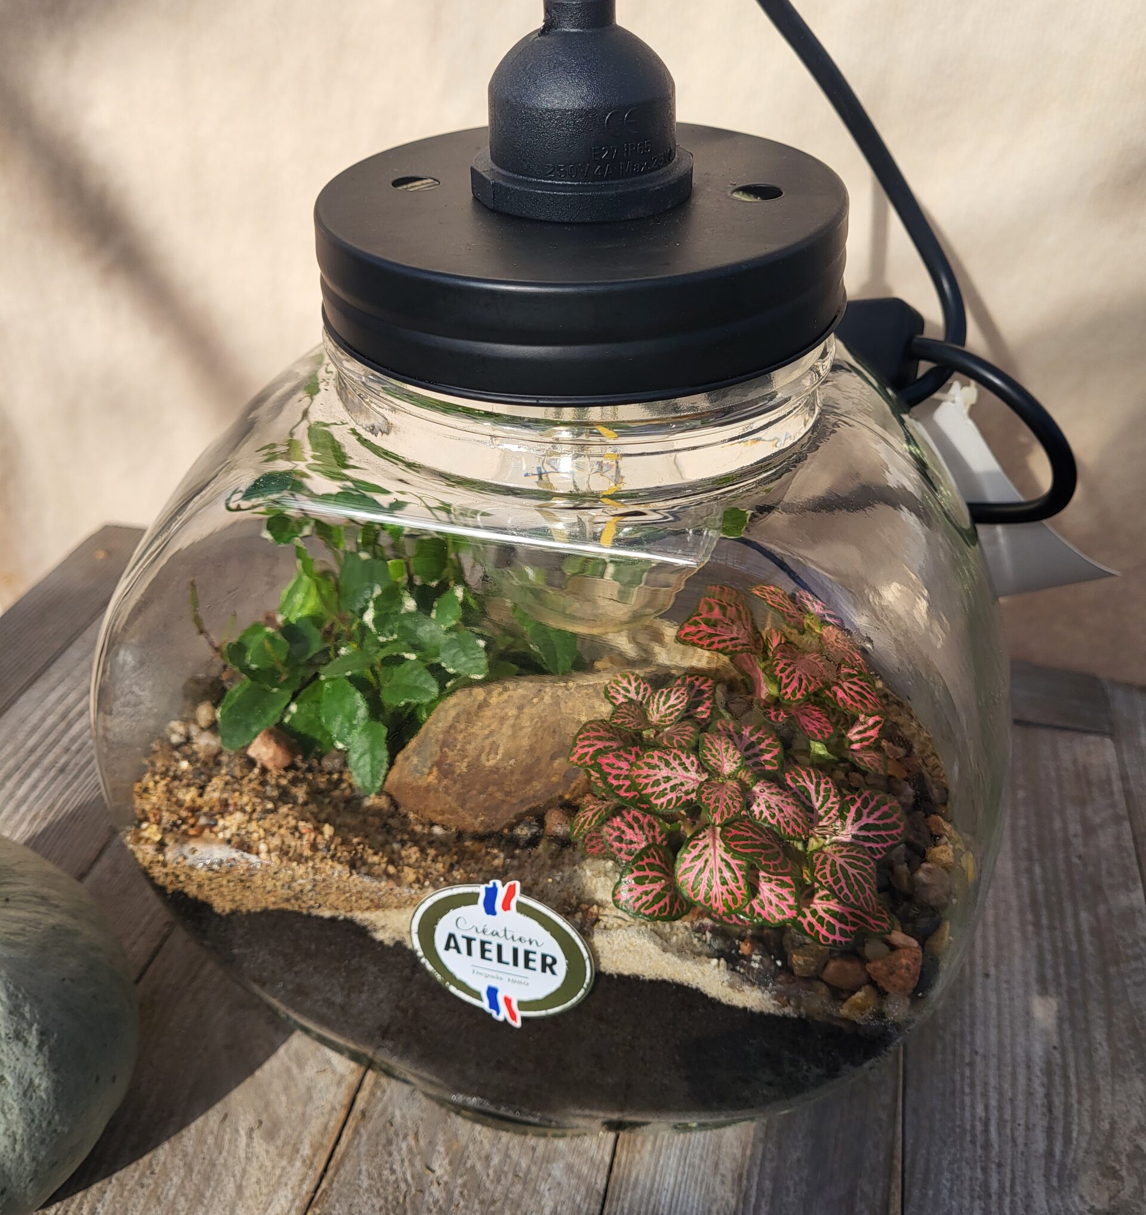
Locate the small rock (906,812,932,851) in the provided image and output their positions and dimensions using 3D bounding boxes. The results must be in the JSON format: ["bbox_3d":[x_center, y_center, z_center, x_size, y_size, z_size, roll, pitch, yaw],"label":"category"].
[{"bbox_3d":[0.102,0.066,0.340,0.009,0.010,0.012,1,36,0],"label":"small rock"}]

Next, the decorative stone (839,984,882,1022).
[{"bbox_3d":[0.072,0.099,0.288,0.011,0.008,0.009,-2,36,0],"label":"decorative stone"}]

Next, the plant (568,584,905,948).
[{"bbox_3d":[0.040,0.037,0.314,0.083,0.045,0.096,-2,36,0],"label":"plant"}]

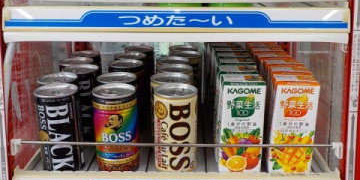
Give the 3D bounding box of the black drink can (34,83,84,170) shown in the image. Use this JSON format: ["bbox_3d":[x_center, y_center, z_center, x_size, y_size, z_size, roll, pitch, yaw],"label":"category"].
[{"bbox_3d":[-0.151,0.050,0.525,0.053,0.104,0.053,0,18,-1],"label":"black drink can"}]

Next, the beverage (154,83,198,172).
[{"bbox_3d":[-0.004,0.050,0.523,0.053,0.105,0.053,0,17,0],"label":"beverage"}]

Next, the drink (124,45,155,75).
[{"bbox_3d":[-0.070,-0.023,0.739,0.053,0.103,0.053,0,18,0],"label":"drink"}]

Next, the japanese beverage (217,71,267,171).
[{"bbox_3d":[0.075,0.045,0.515,0.049,0.119,0.041,1,17,2],"label":"japanese beverage"}]

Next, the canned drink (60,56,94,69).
[{"bbox_3d":[-0.162,0.004,0.670,0.053,0.105,0.053,0,17,1],"label":"canned drink"}]

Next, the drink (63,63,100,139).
[{"bbox_3d":[-0.145,0.019,0.622,0.053,0.105,0.053,0,17,1],"label":"drink"}]

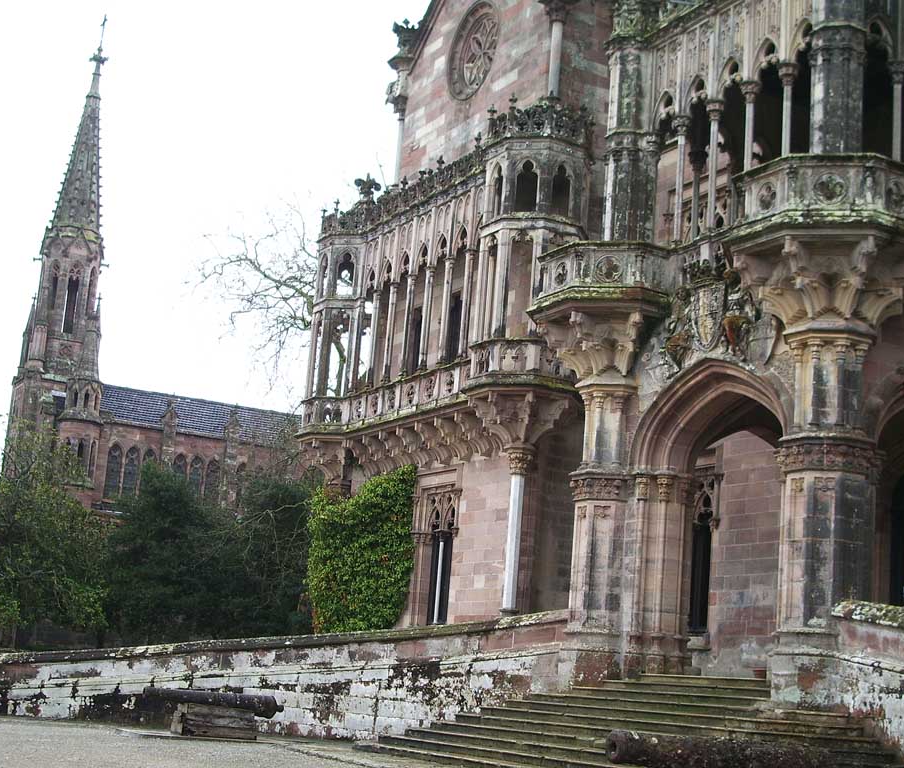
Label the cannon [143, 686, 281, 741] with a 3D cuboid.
[{"bbox_3d":[-4.074,5.619,25.254,2.350,0.770,0.450,9,-13,-20],"label":"cannon"}]

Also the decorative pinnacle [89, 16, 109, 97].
[{"bbox_3d":[-21.613,-20.094,90.543,0.950,5.200,0.950,11,-13,-28],"label":"decorative pinnacle"}]

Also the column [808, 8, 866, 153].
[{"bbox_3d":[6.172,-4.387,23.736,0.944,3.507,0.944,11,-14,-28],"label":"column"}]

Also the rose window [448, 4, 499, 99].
[{"bbox_3d":[0.636,-9.785,43.349,0.267,2.922,2.922,11,-14,-28],"label":"rose window"}]

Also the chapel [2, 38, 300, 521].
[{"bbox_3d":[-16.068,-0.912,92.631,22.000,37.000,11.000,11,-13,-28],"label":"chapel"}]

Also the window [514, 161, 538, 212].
[{"bbox_3d":[2.055,-5.340,40.106,0.620,1.480,0.250,1,-12,16],"label":"window"}]

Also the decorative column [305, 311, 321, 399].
[{"bbox_3d":[-4.006,-0.838,42.765,0.210,2.680,0.210,12,-14,-29],"label":"decorative column"}]

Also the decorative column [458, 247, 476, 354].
[{"bbox_3d":[0.439,-2.389,42.967,0.320,3.200,0.320,4,-12,1],"label":"decorative column"}]

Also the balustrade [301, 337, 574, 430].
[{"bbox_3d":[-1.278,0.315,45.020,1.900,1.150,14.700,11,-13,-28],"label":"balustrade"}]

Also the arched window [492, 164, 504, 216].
[{"bbox_3d":[1.187,-4.844,36.806,0.209,1.419,0.585,11,-14,-28],"label":"arched window"}]

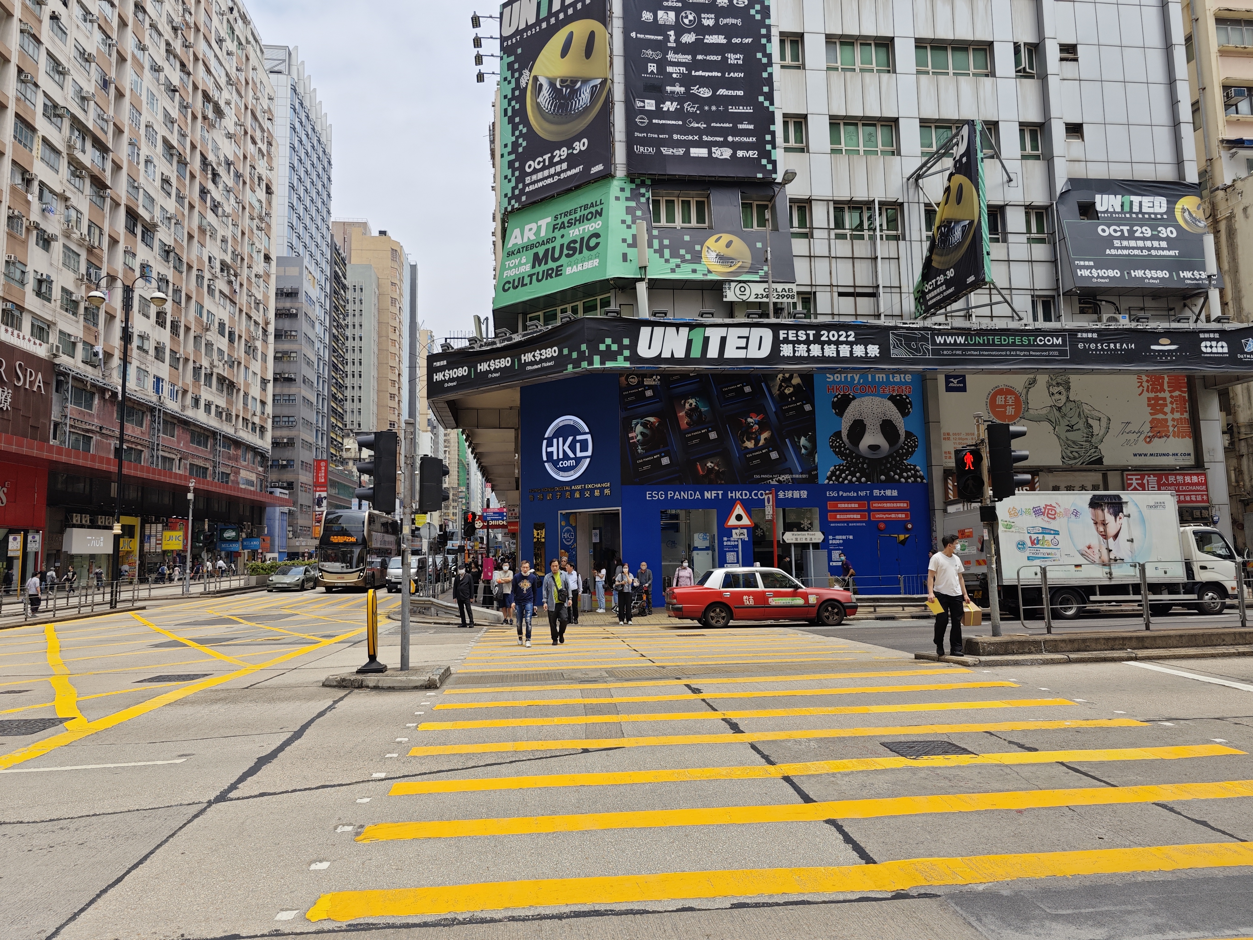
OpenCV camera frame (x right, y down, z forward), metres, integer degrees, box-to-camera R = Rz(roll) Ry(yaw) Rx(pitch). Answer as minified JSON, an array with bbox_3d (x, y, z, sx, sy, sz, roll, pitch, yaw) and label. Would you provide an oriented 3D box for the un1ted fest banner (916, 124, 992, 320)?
[{"bbox_3d":[10.882,-8.297,28.163,0.330,5.150,4.100,0,-6,-8],"label":"un1ted fest banner"}]

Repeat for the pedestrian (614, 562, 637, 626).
[{"bbox_3d":[-0.026,3.281,21.977,0.520,1.606,0.400,-1,-6,3],"label":"pedestrian"}]

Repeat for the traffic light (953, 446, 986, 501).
[{"bbox_3d":[5.290,0.068,12.855,0.370,0.770,0.340,-1,-6,2],"label":"traffic light"}]

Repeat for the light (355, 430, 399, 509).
[{"bbox_3d":[-3.544,0.000,11.774,0.490,1.100,0.370,-1,-6,0],"label":"light"}]

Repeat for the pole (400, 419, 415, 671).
[{"bbox_3d":[-3.038,1.018,11.563,0.125,3.478,0.125,-1,-6,0],"label":"pole"}]

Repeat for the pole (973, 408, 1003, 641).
[{"bbox_3d":[5.921,0.866,13.593,0.150,3.648,0.150,-1,-6,-6],"label":"pole"}]

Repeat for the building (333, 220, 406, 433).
[{"bbox_3d":[-61.468,-16.832,192.892,16.500,79.000,21.000,0,-6,-6],"label":"building"}]

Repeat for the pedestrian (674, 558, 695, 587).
[{"bbox_3d":[1.629,3.269,23.182,0.500,1.564,0.360,0,-6,-8],"label":"pedestrian"}]

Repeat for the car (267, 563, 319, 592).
[{"bbox_3d":[-19.421,6.345,48.831,1.850,1.443,4.690,0,-6,-9],"label":"car"}]

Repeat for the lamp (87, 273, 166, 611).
[{"bbox_3d":[-20.224,-1.265,33.336,3.050,13.428,0.700,0,-6,-6],"label":"lamp"}]

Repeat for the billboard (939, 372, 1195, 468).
[{"bbox_3d":[15.951,-1.888,30.018,9.682,3.535,0.250,0,-6,-7],"label":"billboard"}]

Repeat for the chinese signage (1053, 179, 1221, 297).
[{"bbox_3d":[17.761,-8.177,28.858,5.410,4.120,0.720,0,-6,-6],"label":"chinese signage"}]

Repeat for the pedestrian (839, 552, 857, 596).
[{"bbox_3d":[6.637,3.298,24.777,0.520,1.625,0.460,0,-6,-10],"label":"pedestrian"}]

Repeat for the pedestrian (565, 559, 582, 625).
[{"bbox_3d":[-1.401,3.258,22.118,0.480,1.612,0.320,-6,-8,37],"label":"pedestrian"}]

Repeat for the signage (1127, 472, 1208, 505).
[{"bbox_3d":[19.370,0.691,29.836,3.258,1.196,0.220,0,-6,-7],"label":"signage"}]

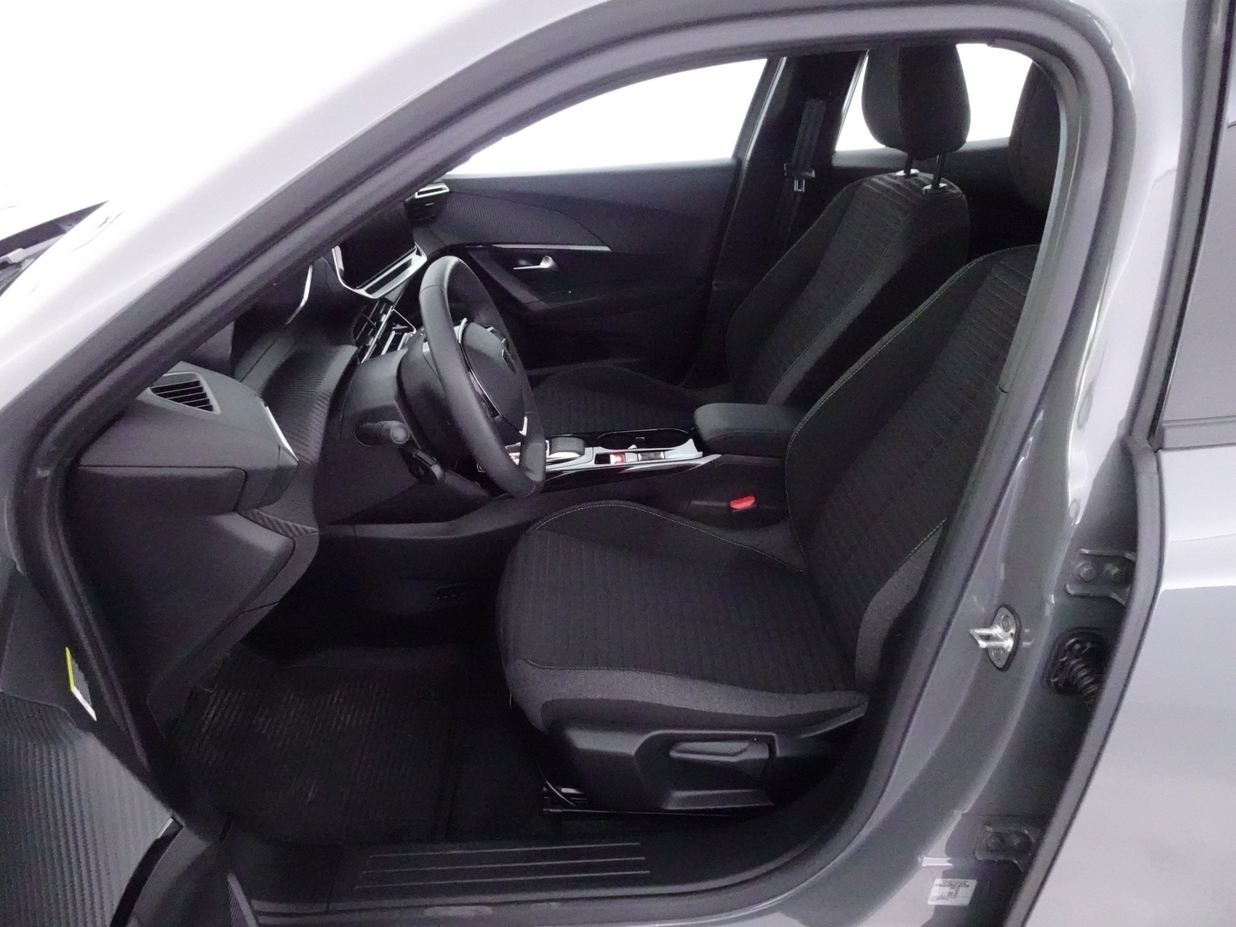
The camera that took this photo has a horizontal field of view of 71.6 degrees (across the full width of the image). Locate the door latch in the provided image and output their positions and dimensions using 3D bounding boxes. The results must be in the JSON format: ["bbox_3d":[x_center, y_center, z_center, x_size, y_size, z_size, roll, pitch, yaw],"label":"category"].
[{"bbox_3d":[0.358,0.166,0.816,0.037,0.060,0.037,-2,26,-1],"label":"door latch"}]

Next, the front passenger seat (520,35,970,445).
[{"bbox_3d":[0.233,-0.366,1.835,0.900,0.980,0.530,-2,26,-1],"label":"front passenger seat"}]

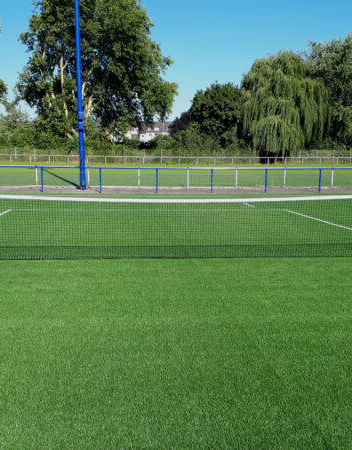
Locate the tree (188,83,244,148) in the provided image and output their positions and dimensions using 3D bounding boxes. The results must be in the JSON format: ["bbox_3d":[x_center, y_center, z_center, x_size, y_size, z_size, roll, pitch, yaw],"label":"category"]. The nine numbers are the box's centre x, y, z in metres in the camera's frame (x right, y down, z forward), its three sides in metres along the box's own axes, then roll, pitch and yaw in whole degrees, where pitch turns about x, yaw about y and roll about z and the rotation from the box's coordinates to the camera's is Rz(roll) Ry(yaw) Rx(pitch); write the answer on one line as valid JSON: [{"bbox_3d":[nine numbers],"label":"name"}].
[{"bbox_3d":[7.260,-16.450,76.440,10.440,13.210,10.500,0,8,0],"label":"tree"}]

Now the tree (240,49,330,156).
[{"bbox_3d":[16.650,-17.510,71.240,13.080,16.780,13.000,0,8,0],"label":"tree"}]

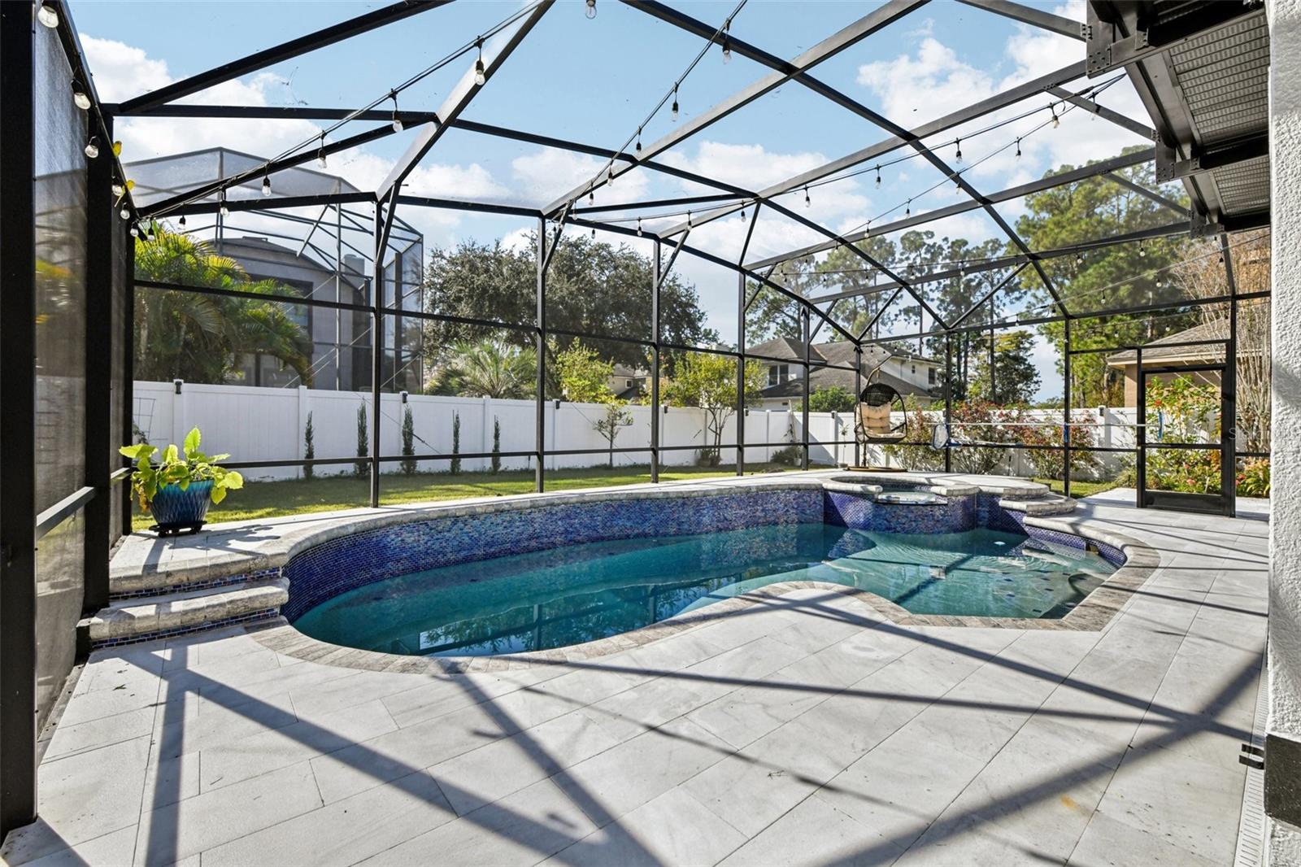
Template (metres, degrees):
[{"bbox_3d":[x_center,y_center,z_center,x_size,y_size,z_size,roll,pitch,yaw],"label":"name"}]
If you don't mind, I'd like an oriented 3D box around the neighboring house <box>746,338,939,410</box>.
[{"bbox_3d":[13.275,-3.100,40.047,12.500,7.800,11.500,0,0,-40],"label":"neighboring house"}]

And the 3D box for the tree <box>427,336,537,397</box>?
[{"bbox_3d":[-5.899,-1.200,19.000,3.700,4.300,3.700,0,0,-17],"label":"tree"}]

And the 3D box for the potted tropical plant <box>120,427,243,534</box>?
[{"bbox_3d":[-3.744,0.375,4.330,0.740,0.850,0.700,0,0,-41],"label":"potted tropical plant"}]

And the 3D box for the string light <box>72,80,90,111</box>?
[{"bbox_3d":[-2.502,-1.486,2.380,0.050,0.120,0.050,0,0,-40],"label":"string light"}]

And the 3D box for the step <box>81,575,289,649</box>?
[{"bbox_3d":[-2.739,1.058,3.269,0.860,0.163,0.430,0,0,-40],"label":"step"}]

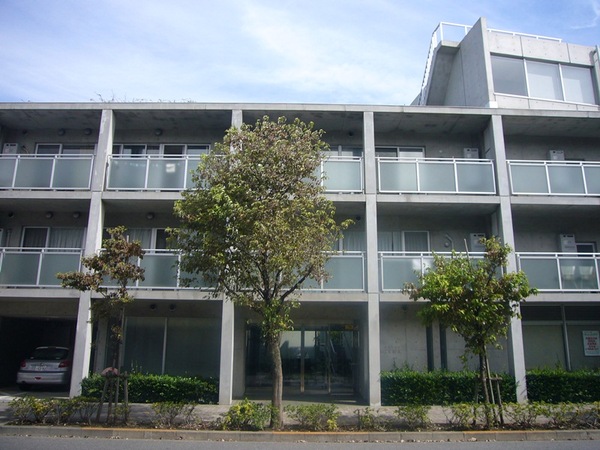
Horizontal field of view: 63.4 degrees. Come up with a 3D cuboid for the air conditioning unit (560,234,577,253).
[{"bbox_3d":[8.515,0.713,15.498,0.470,0.720,0.250,1,-13,-1],"label":"air conditioning unit"}]

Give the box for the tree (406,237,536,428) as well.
[{"bbox_3d":[3.544,2.106,9.893,2.800,3.900,2.600,1,-14,-1],"label":"tree"}]

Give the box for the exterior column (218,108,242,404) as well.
[{"bbox_3d":[-1.935,0.672,14.273,0.300,8.663,0.330,1,-13,-1],"label":"exterior column"}]

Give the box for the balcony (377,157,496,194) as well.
[{"bbox_3d":[4.036,-1.442,14.344,3.580,1.100,0.070,1,-14,-1],"label":"balcony"}]

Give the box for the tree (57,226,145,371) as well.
[{"bbox_3d":[-4.283,1.961,10.165,1.875,3.962,1.650,1,-13,-1],"label":"tree"}]

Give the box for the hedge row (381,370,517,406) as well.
[{"bbox_3d":[3.965,4.441,13.173,3.650,0.840,0.700,1,-14,-1],"label":"hedge row"}]

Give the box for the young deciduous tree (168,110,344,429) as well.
[{"bbox_3d":[-0.887,0.766,10.099,3.800,6.550,3.500,1,-14,-1],"label":"young deciduous tree"}]

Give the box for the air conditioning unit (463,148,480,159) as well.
[{"bbox_3d":[5.680,-2.153,16.141,0.470,0.720,0.250,1,-13,-1],"label":"air conditioning unit"}]

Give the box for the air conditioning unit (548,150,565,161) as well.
[{"bbox_3d":[8.337,-2.076,15.766,0.460,0.580,0.250,1,-14,-1],"label":"air conditioning unit"}]

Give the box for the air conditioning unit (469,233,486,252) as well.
[{"bbox_3d":[5.643,0.633,15.477,0.470,0.720,0.250,1,-13,-1],"label":"air conditioning unit"}]

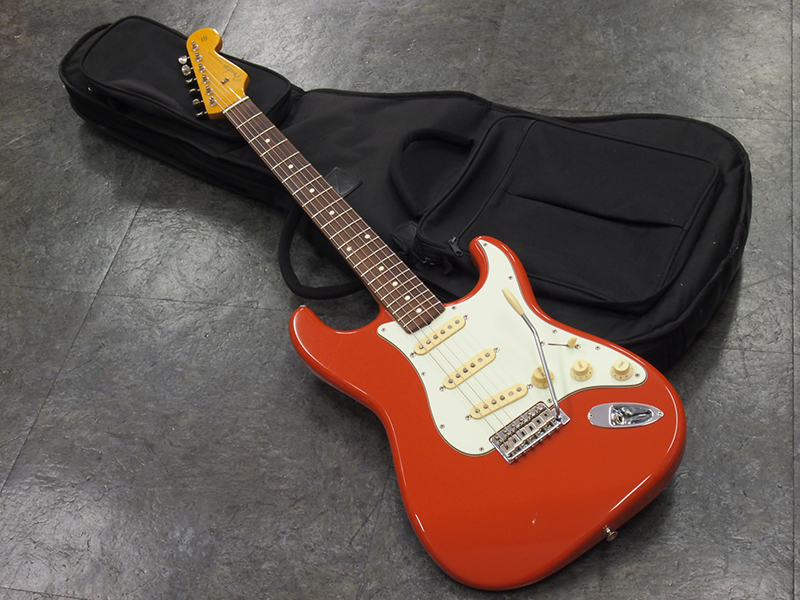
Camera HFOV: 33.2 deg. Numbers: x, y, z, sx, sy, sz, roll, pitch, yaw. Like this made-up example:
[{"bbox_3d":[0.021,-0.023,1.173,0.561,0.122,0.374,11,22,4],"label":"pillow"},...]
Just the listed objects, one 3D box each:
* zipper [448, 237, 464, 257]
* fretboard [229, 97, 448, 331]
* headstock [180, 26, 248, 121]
[{"bbox_3d":[0.072,-0.067,1.700,0.014,0.010,0.032,-23,55,-7],"label":"zipper"},{"bbox_3d":[-0.097,-0.122,1.738,0.056,0.009,0.469,-35,57,-10],"label":"fretboard"},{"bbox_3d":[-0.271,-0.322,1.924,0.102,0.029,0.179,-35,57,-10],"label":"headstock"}]

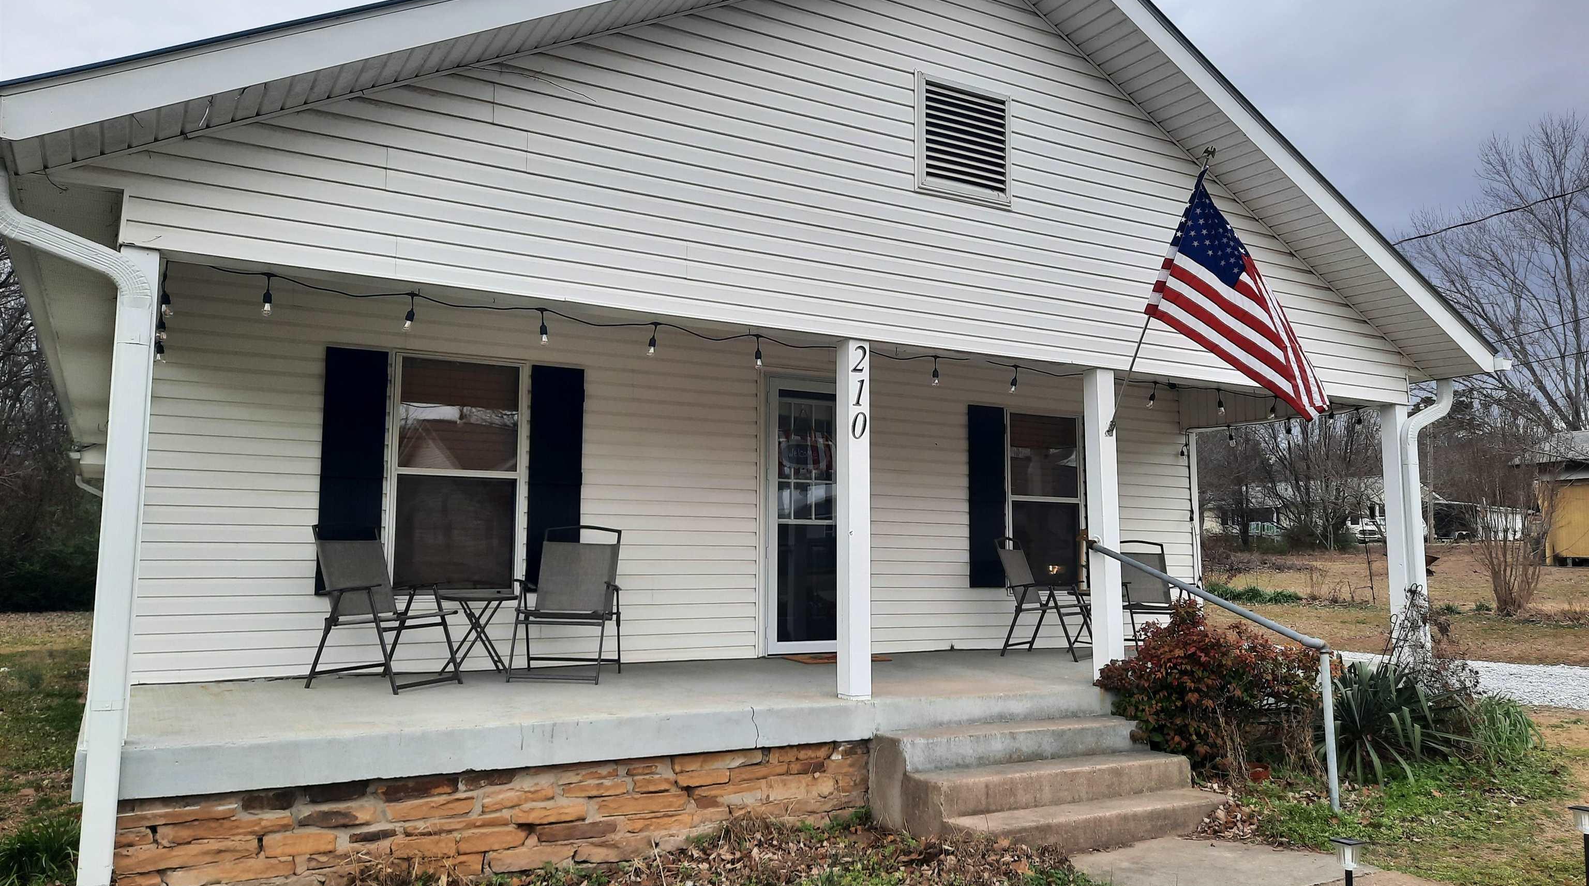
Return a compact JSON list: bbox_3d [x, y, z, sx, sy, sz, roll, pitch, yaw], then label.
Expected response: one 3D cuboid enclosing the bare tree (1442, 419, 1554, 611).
[{"bbox_3d":[12.607,1.264,20.500,1.900,3.500,1.900,4,-7,-30],"label":"bare tree"}]

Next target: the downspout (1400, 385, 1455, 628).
[{"bbox_3d":[4.948,0.792,8.825,0.670,2.630,0.110,4,-7,-30],"label":"downspout"}]

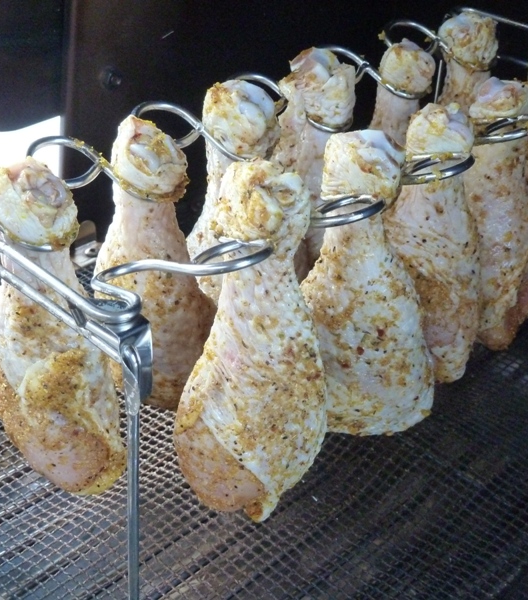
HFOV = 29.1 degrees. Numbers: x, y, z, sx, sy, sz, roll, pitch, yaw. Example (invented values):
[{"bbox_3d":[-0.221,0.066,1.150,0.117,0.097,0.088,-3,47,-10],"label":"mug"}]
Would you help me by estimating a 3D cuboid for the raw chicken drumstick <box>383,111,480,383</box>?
[{"bbox_3d":[0.076,-0.022,0.453,0.053,0.136,0.051,3,32,11],"label":"raw chicken drumstick"}]

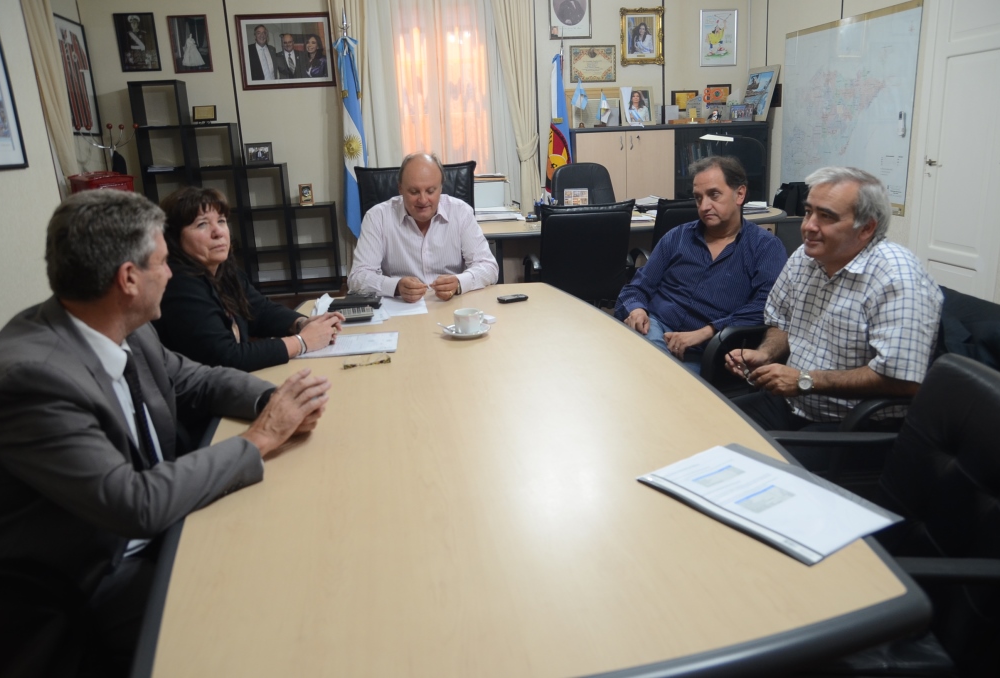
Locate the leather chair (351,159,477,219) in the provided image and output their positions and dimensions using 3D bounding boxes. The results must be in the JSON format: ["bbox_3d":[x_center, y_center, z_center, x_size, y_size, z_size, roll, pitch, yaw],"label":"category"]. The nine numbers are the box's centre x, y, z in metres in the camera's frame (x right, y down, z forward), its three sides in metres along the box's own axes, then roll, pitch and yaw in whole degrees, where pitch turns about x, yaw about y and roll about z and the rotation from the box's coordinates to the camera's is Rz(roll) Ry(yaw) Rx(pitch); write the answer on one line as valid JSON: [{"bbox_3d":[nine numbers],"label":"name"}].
[{"bbox_3d":[-0.287,-0.077,2.893,0.600,1.170,0.640,-5,16,-8],"label":"leather chair"}]

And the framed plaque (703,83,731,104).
[{"bbox_3d":[2.216,-2.458,7.146,0.255,0.197,0.025,-5,15,-7],"label":"framed plaque"}]

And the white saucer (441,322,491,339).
[{"bbox_3d":[-0.095,-0.029,2.079,0.142,0.020,0.142,-3,15,1],"label":"white saucer"}]

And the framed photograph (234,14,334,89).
[{"bbox_3d":[-1.869,-2.520,6.224,0.798,0.609,0.035,-5,16,-8],"label":"framed photograph"}]

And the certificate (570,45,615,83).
[{"bbox_3d":[0.881,-2.587,6.678,0.447,0.327,0.025,-5,16,-8],"label":"certificate"}]

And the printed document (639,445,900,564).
[{"bbox_3d":[0.393,0.234,1.056,0.215,0.010,0.305,-12,18,-29],"label":"printed document"}]

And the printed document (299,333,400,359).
[{"bbox_3d":[-0.433,0.017,1.994,0.285,0.010,0.200,-3,16,-1],"label":"printed document"}]

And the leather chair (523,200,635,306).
[{"bbox_3d":[0.460,-0.281,3.915,0.610,0.970,0.620,-4,15,-5],"label":"leather chair"}]

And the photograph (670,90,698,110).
[{"bbox_3d":[1.806,-2.314,6.910,0.275,0.193,0.025,-5,16,-8],"label":"photograph"}]

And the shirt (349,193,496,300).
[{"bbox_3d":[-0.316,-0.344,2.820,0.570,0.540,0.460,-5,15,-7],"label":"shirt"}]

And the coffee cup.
[{"bbox_3d":[-0.087,-0.053,2.054,0.099,0.062,0.079,-14,19,-35],"label":"coffee cup"}]

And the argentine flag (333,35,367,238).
[{"bbox_3d":[-1.245,-1.690,5.950,0.240,1.640,0.200,-5,15,-7],"label":"argentine flag"}]

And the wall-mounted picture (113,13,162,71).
[{"bbox_3d":[-3.210,-2.623,6.276,0.336,0.485,0.030,-5,15,-7],"label":"wall-mounted picture"}]

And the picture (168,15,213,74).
[{"bbox_3d":[-2.768,-2.632,6.341,0.329,0.478,0.030,-5,15,-7],"label":"picture"}]

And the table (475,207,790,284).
[{"bbox_3d":[0.820,-0.394,4.695,2.200,0.750,0.850,-5,15,-7],"label":"table"}]

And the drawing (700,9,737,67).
[{"bbox_3d":[2.166,-2.970,6.998,0.378,0.524,0.030,-5,15,-7],"label":"drawing"}]

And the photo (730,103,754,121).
[{"bbox_3d":[2.341,-2.181,6.833,0.238,0.164,0.040,-5,15,-7],"label":"photo"}]

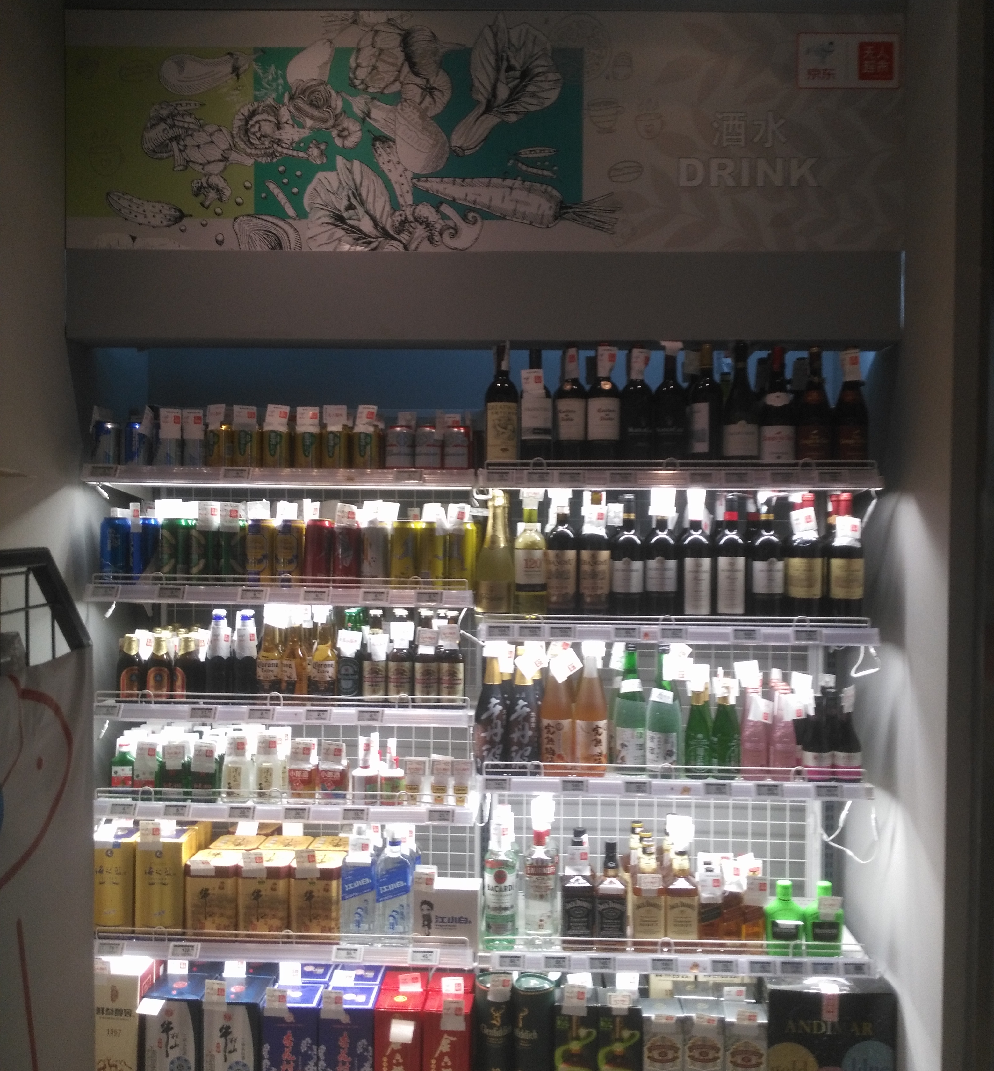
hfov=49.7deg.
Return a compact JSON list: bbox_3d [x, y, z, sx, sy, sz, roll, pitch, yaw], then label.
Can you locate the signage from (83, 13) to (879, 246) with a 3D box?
[{"bbox_3d":[-0.042,-0.989,2.639,2.048,0.586,0.040,1,1,2],"label":"signage"}]

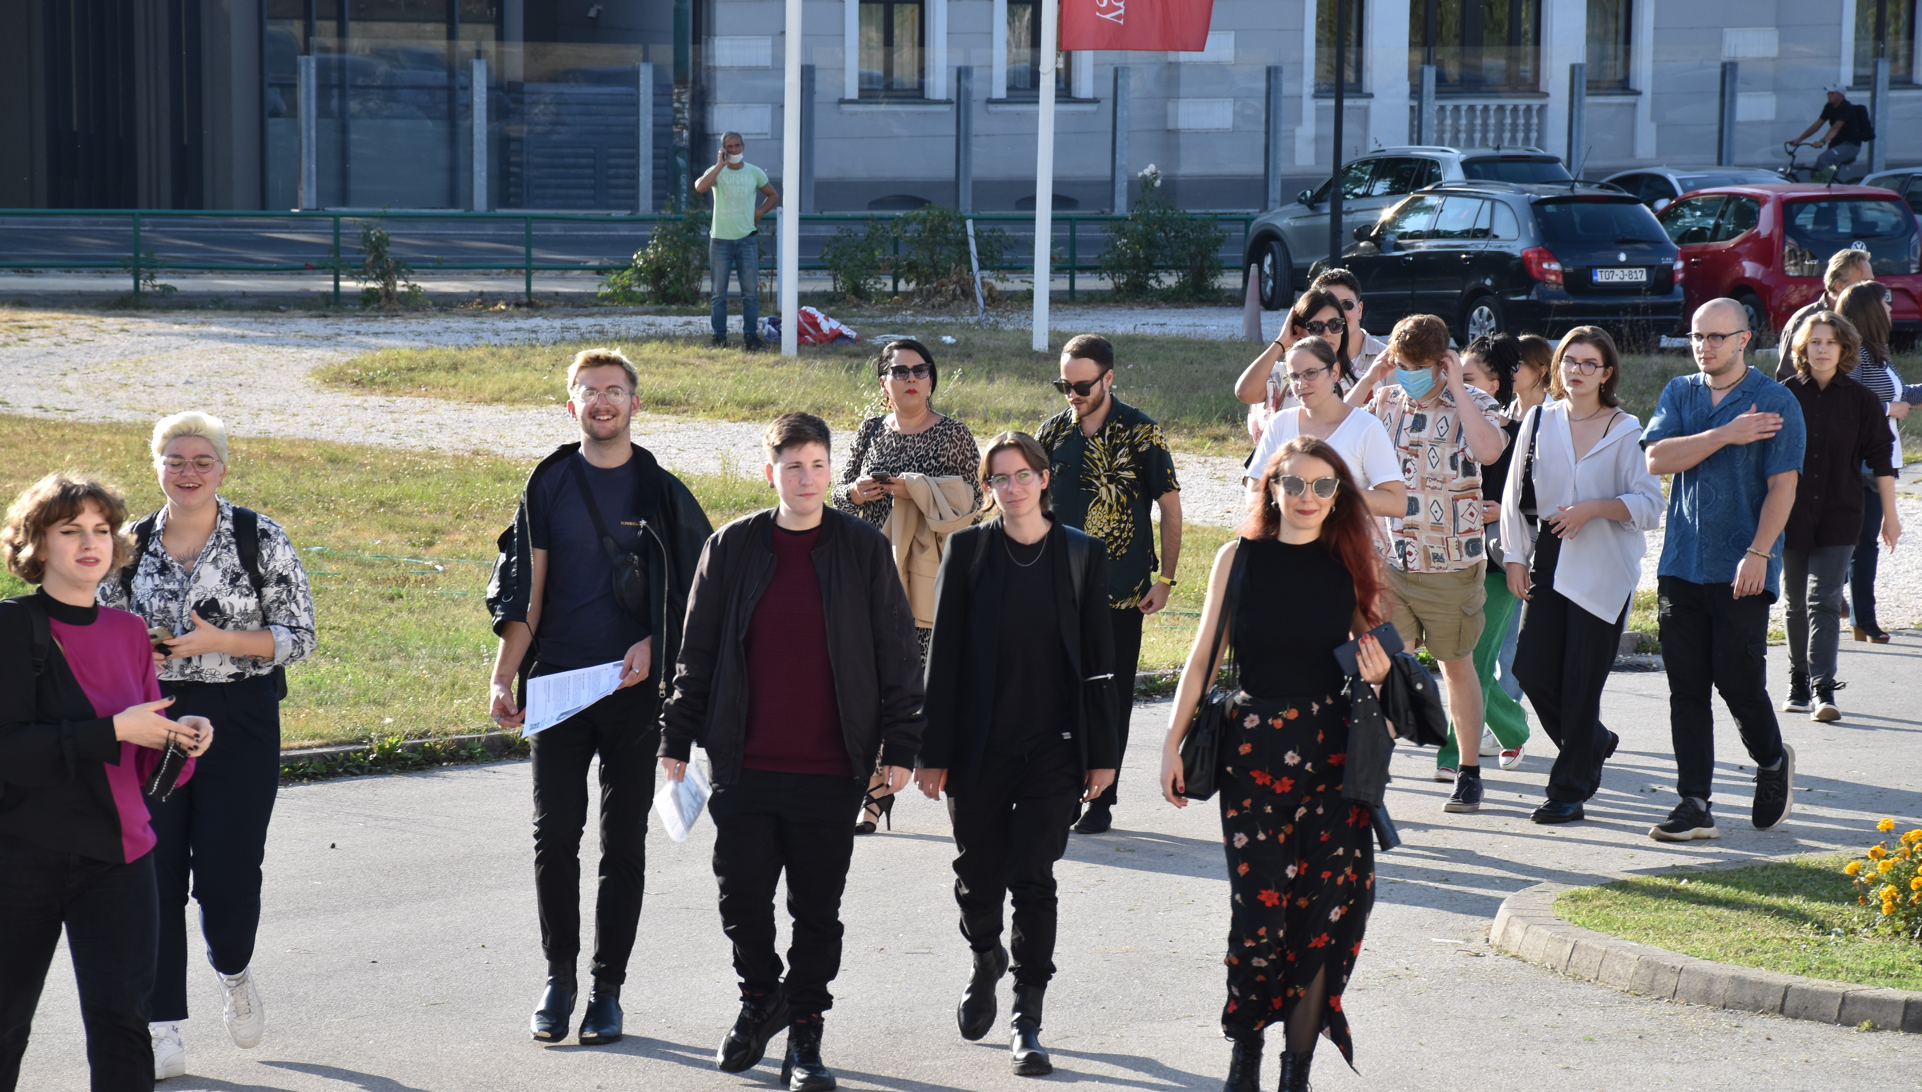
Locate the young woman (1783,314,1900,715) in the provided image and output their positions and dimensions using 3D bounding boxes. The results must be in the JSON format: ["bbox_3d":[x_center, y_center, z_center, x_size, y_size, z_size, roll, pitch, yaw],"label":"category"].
[{"bbox_3d":[3.562,-0.125,29.300,0.510,1.670,0.400,2,4,18],"label":"young woman"}]

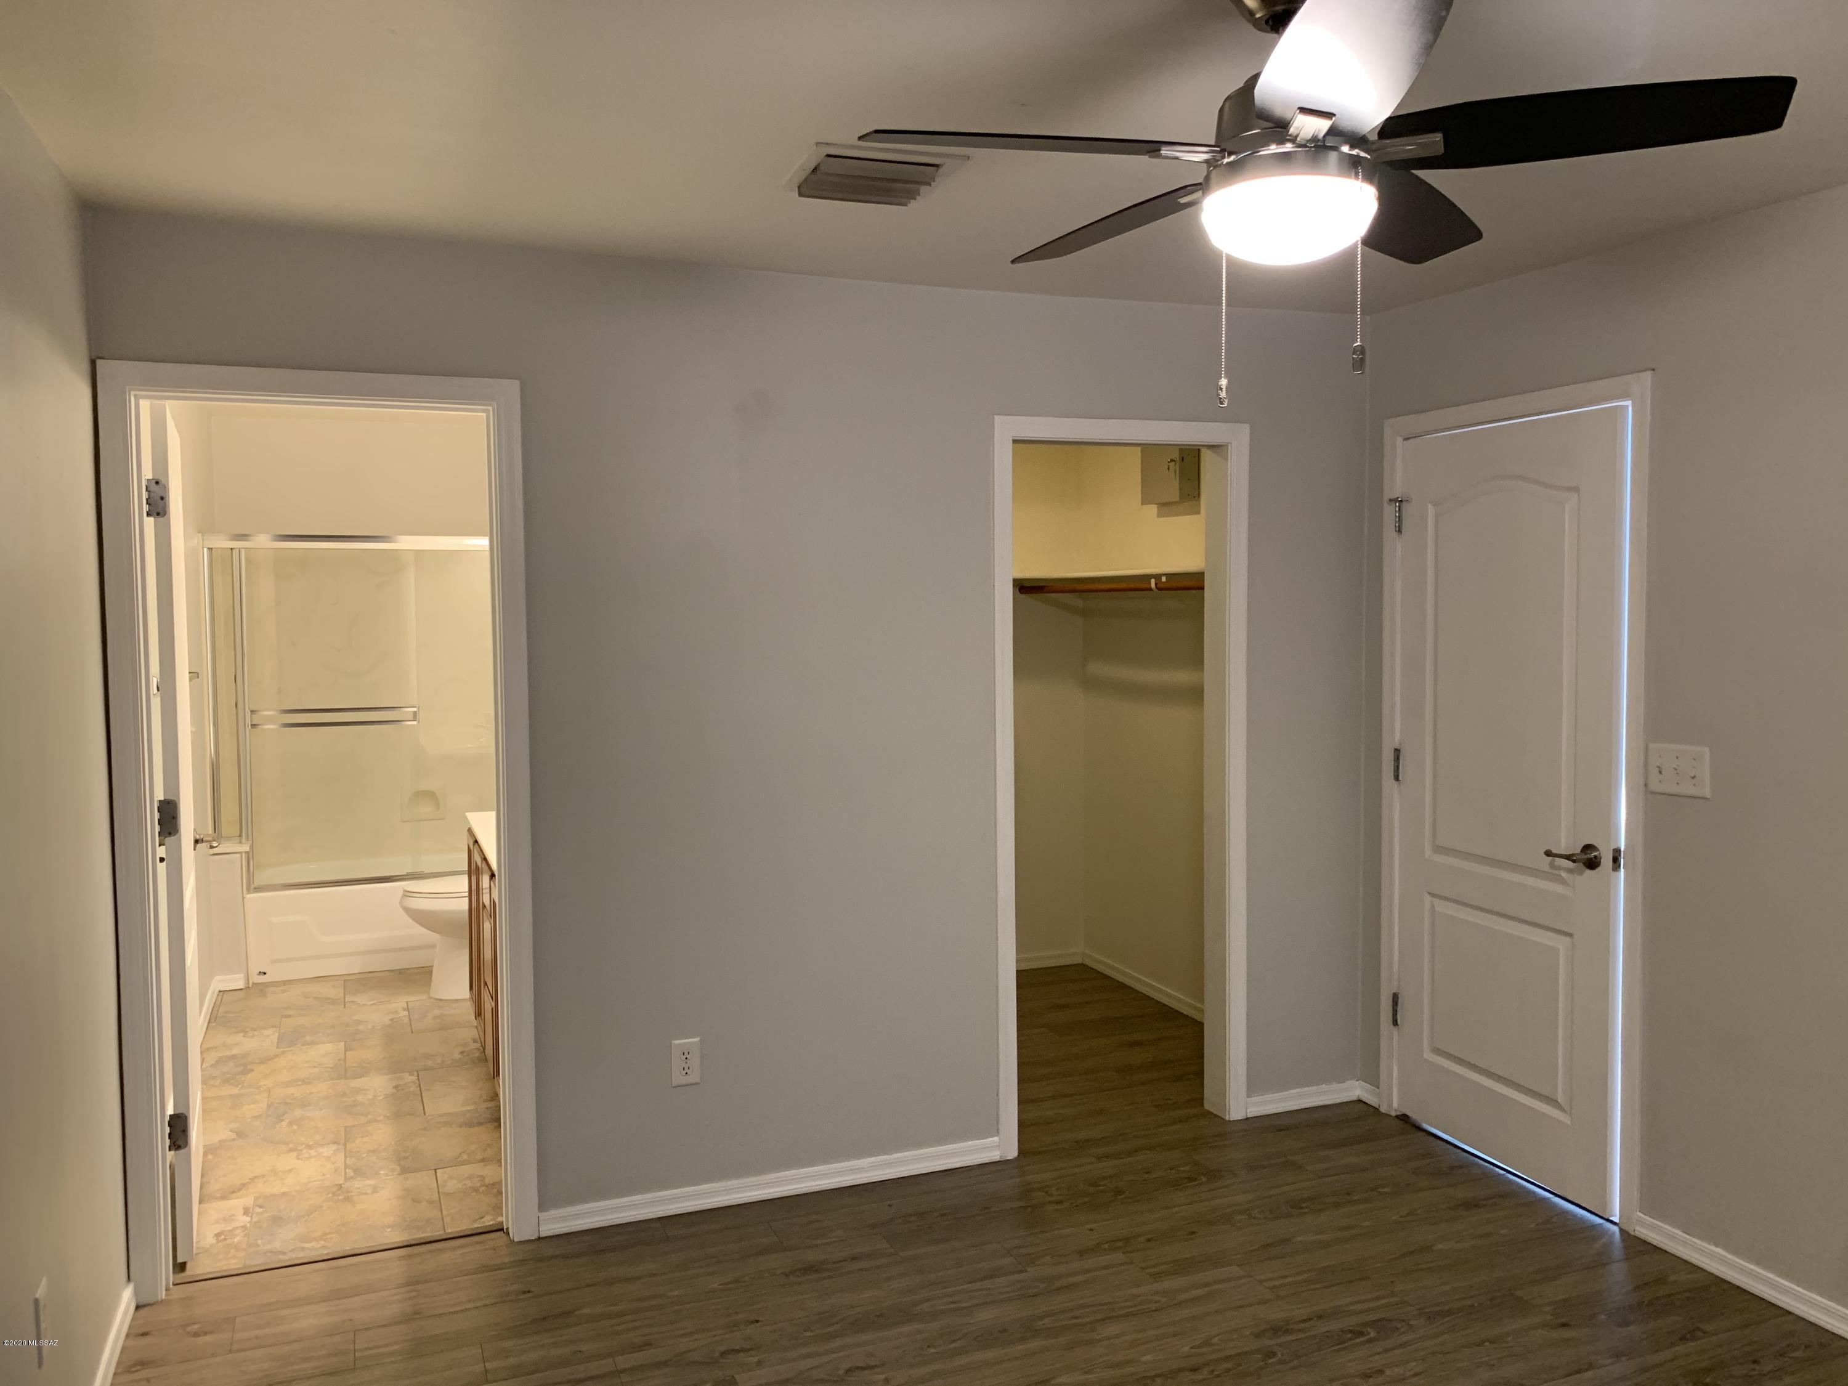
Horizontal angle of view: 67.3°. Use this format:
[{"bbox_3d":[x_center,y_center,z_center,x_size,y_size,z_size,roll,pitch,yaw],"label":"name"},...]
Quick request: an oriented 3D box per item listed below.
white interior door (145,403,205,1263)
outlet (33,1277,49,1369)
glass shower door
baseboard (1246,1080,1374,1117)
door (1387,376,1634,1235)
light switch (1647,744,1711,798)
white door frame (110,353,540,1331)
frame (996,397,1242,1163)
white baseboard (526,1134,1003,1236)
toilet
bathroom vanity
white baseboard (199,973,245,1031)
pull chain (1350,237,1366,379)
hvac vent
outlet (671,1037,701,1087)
[{"bbox_3d":[-1.924,0.326,3.584,0.035,2.025,0.760,-2,4,-26],"label":"white interior door"},{"bbox_3d":[-1.479,1.057,2.325,0.008,0.123,0.077,-2,3,-22],"label":"outlet"},{"bbox_3d":[-2.232,0.095,6.079,1.360,1.444,0.050,-2,3,-22],"label":"glass shower door"},{"bbox_3d":[1.187,1.268,4.329,0.438,0.059,0.016,-2,3,-22],"label":"baseboard"},{"bbox_3d":[1.603,0.259,3.795,0.120,2.094,0.936,-2,3,-21],"label":"door"},{"bbox_3d":[1.763,0.183,3.252,0.012,0.117,0.163,-2,3,-21],"label":"light switch"},{"bbox_3d":[-1.401,0.317,3.300,0.885,2.110,0.140,-2,3,-22],"label":"white door frame"},{"bbox_3d":[0.568,0.263,4.048,0.822,2.081,0.145,-2,3,-21],"label":"frame"},{"bbox_3d":[-0.374,1.315,3.701,1.264,0.059,0.014,-2,3,-22],"label":"white baseboard"},{"bbox_3d":[-1.824,0.855,5.855,0.710,0.750,0.450,-2,3,-21],"label":"toilet"},{"bbox_3d":[-1.204,0.894,4.711,0.560,0.800,1.500,-2,3,-22],"label":"bathroom vanity"},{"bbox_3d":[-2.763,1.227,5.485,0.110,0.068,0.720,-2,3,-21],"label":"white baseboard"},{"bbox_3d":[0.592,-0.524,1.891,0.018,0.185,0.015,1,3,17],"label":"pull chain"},{"bbox_3d":[-0.104,-1.040,2.826,0.305,0.035,0.295,-2,3,-17],"label":"hvac vent"},{"bbox_3d":[-0.608,0.950,3.558,0.073,0.119,0.010,-2,3,-21],"label":"outlet"}]

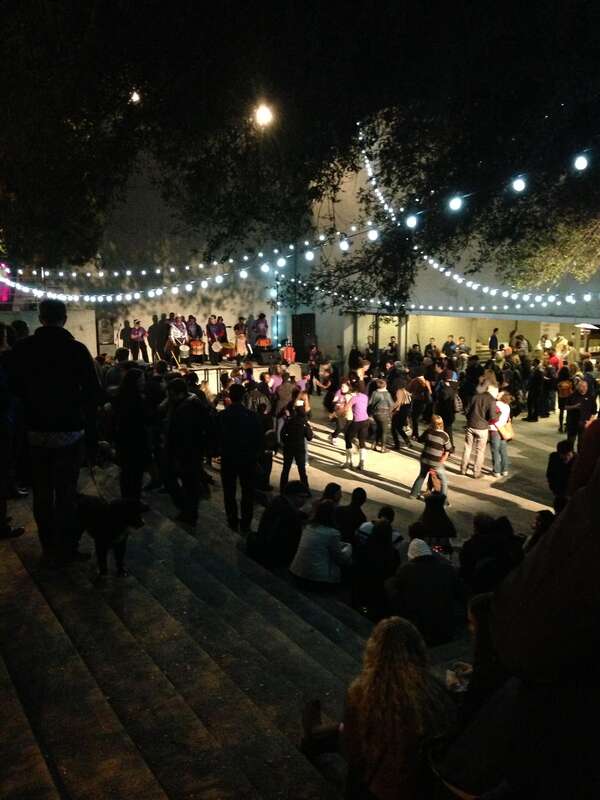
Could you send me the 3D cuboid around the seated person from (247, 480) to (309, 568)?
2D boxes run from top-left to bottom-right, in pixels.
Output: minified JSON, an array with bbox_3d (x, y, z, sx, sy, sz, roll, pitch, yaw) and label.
[{"bbox_3d":[-0.180,1.321,8.050,0.600,0.960,0.660,6,9,40],"label":"seated person"}]

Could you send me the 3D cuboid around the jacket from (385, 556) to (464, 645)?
[{"bbox_3d":[1.037,1.661,6.350,0.600,0.660,0.430,3,9,20],"label":"jacket"}]

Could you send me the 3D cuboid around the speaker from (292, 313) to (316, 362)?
[{"bbox_3d":[0.147,-2.276,28.000,0.750,1.800,0.650,-2,8,-11],"label":"speaker"}]

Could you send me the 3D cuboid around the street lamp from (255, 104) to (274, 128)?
[{"bbox_3d":[-1.024,-8.206,22.000,0.550,0.720,0.550,0,8,0],"label":"street lamp"}]

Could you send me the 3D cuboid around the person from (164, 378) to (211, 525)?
[{"bbox_3d":[-1.305,0.586,8.850,0.540,1.680,0.400,1,8,10],"label":"person"}]

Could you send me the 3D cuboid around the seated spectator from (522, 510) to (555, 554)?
[{"bbox_3d":[2.589,1.718,8.175,0.750,1.100,0.520,6,10,40],"label":"seated spectator"}]

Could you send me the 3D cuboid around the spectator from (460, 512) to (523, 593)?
[{"bbox_3d":[2.173,1.762,8.700,0.650,0.980,0.700,2,8,15],"label":"spectator"}]

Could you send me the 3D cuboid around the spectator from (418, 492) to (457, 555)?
[{"bbox_3d":[1.710,1.609,9.500,0.520,0.890,0.620,2,7,20],"label":"spectator"}]

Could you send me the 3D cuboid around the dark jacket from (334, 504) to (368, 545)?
[{"bbox_3d":[0.609,1.526,9.200,0.470,0.600,0.370,3,9,20],"label":"dark jacket"}]

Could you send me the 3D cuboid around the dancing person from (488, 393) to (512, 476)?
[{"bbox_3d":[3.690,0.615,14.000,0.480,1.620,0.420,-3,8,-18],"label":"dancing person"}]

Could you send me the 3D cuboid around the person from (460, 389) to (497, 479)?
[{"bbox_3d":[3.201,0.499,13.600,0.580,1.760,0.450,1,8,9],"label":"person"}]

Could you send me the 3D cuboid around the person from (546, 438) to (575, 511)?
[{"bbox_3d":[3.326,1.316,9.700,0.380,1.580,0.480,1,8,5],"label":"person"}]

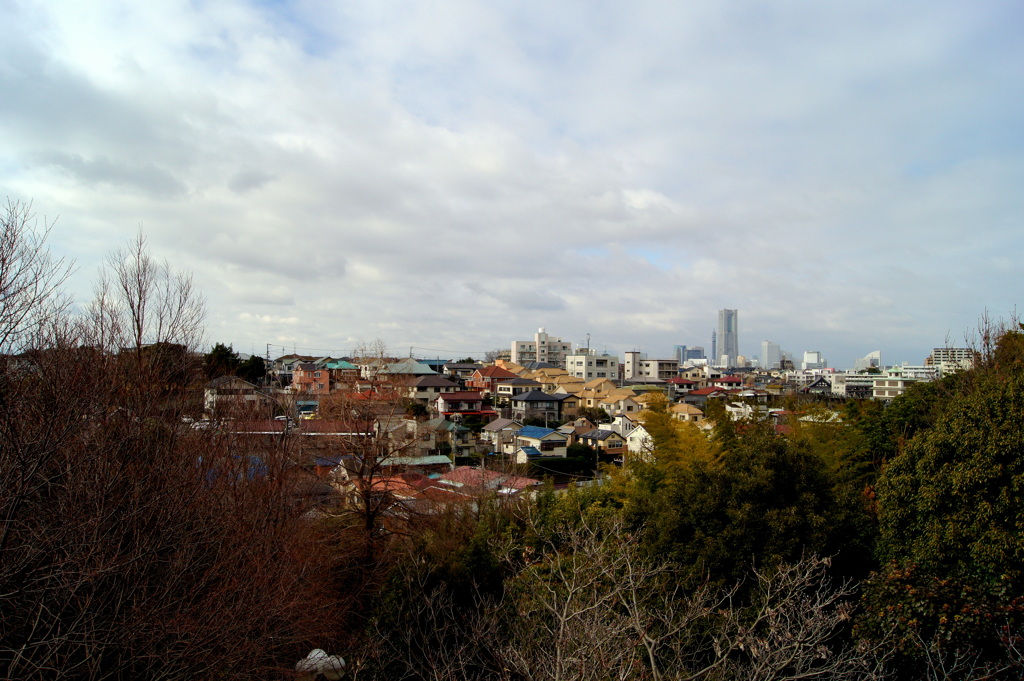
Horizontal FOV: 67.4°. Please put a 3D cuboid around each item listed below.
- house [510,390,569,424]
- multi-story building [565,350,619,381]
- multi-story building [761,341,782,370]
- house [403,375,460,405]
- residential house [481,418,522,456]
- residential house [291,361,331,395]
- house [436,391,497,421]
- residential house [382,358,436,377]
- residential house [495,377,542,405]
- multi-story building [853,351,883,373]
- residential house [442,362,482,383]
[{"bbox_3d":[6.776,17.899,207.836,11.200,8.700,9.200,1,-2,-24],"label":"house"},{"bbox_3d":[25.176,8.617,239.787,13.000,11.300,11.000,1,-2,-30],"label":"multi-story building"},{"bbox_3d":[1074.557,88.017,3186.752,58.000,172.000,50.000,0,-2,-9],"label":"multi-story building"},{"bbox_3d":[-21.482,13.830,209.841,12.300,8.400,9.000,1,-2,-24],"label":"house"},{"bbox_3d":[-2.600,23.609,189.838,7.800,8.600,9.200,1,-2,-24],"label":"residential house"},{"bbox_3d":[-49.765,9.840,189.858,7.300,7.800,6.800,2,-3,-38],"label":"residential house"},{"bbox_3d":[-11.265,16.748,189.854,14.000,8.000,8.500,1,-2,-18],"label":"house"},{"bbox_3d":[-32.056,10.033,239.845,17.500,8.500,13.000,1,-2,-15],"label":"residential house"},{"bbox_3d":[2.131,14.800,217.843,11.500,8.300,8.500,1,-2,-24],"label":"residential house"},{"bbox_3d":[1447.381,110.145,3117.539,100.000,135.000,40.000,-1,-2,25],"label":"multi-story building"},{"bbox_3d":[-15.803,11.500,244.854,12.000,8.000,8.000,1,-2,-17],"label":"residential house"}]

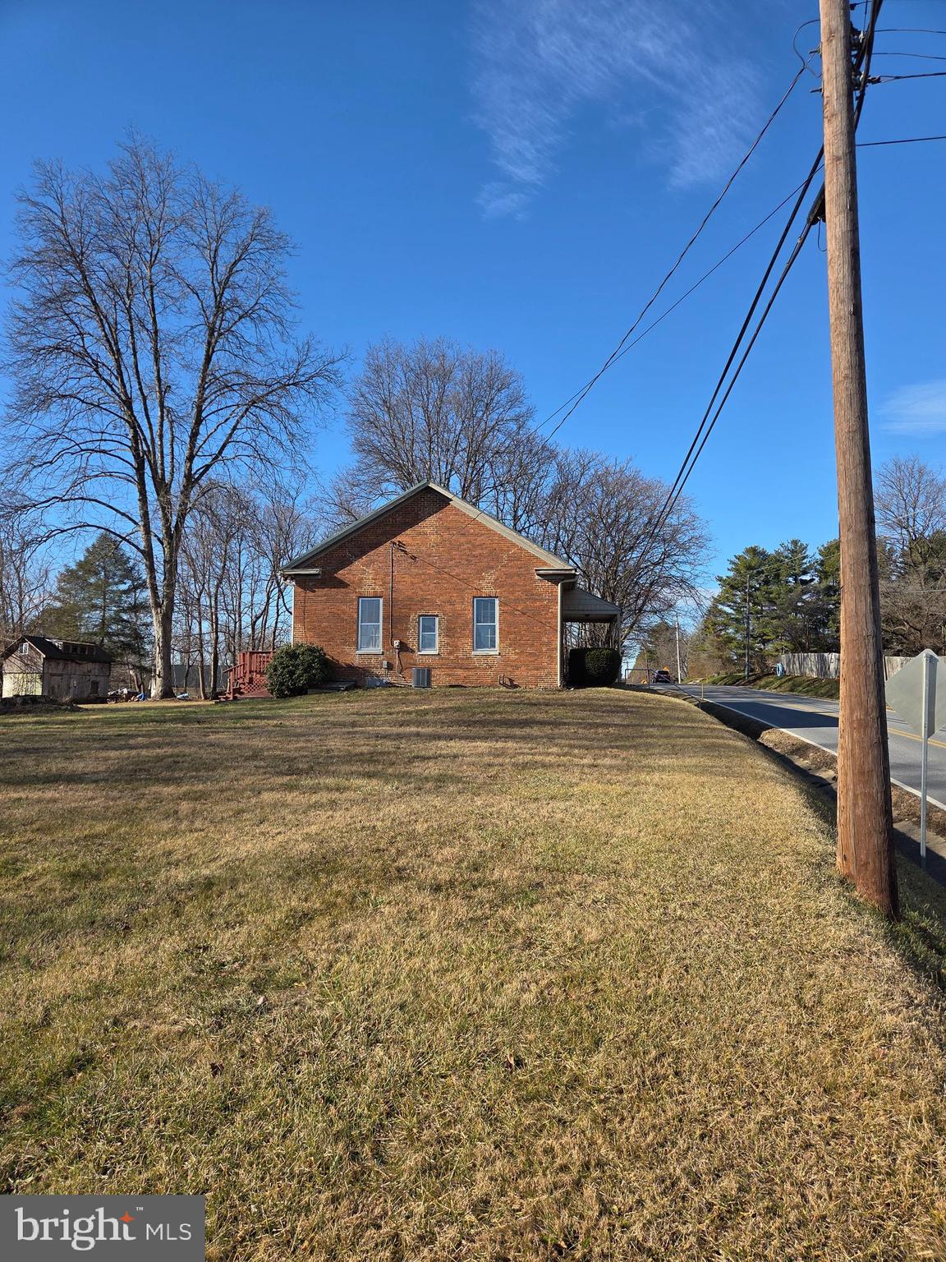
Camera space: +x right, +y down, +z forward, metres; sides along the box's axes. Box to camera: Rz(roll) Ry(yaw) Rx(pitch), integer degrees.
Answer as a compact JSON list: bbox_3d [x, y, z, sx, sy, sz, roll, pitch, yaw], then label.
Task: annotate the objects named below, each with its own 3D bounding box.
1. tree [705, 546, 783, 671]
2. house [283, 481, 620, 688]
[{"bbox_3d":[24.979,-1.711,77.255,7.540,12.390,7.160,0,-4,0],"label":"tree"},{"bbox_3d":[-0.614,-1.291,34.643,12.120,7.360,10.800,0,-4,0],"label":"house"}]

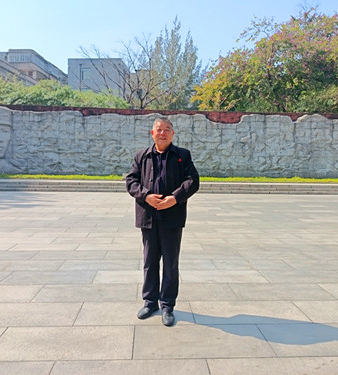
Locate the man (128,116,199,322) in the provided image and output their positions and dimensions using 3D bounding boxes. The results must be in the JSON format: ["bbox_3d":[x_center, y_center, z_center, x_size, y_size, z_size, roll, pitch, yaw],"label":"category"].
[{"bbox_3d":[-0.055,0.272,2.910,0.600,1.700,0.360,1,5,5],"label":"man"}]

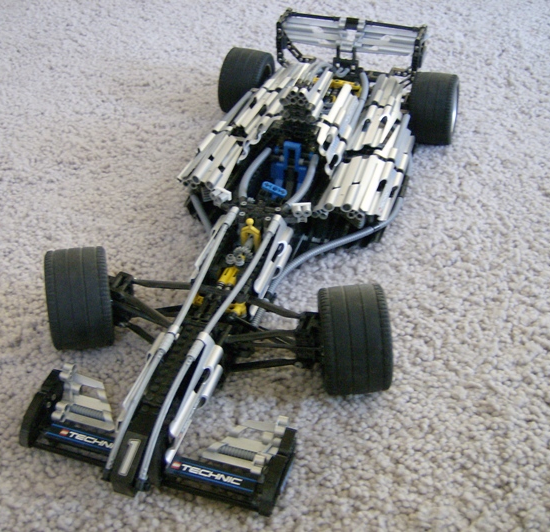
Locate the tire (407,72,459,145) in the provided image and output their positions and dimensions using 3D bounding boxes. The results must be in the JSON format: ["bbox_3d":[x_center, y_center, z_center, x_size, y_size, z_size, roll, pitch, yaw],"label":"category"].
[{"bbox_3d":[0.188,-0.184,0.859,0.050,0.082,0.082,11,40,14],"label":"tire"}]

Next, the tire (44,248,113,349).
[{"bbox_3d":[-0.157,0.026,0.592,0.044,0.082,0.082,-7,39,-9],"label":"tire"}]

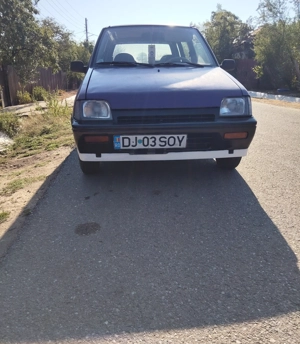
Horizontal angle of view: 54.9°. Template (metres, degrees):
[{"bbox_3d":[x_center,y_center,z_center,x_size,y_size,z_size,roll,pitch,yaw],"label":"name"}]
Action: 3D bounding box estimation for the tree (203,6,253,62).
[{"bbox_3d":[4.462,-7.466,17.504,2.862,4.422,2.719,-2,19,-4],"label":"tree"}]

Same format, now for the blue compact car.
[{"bbox_3d":[0.005,-1.036,3.543,1.450,1.400,3.340,-2,19,-4],"label":"blue compact car"}]

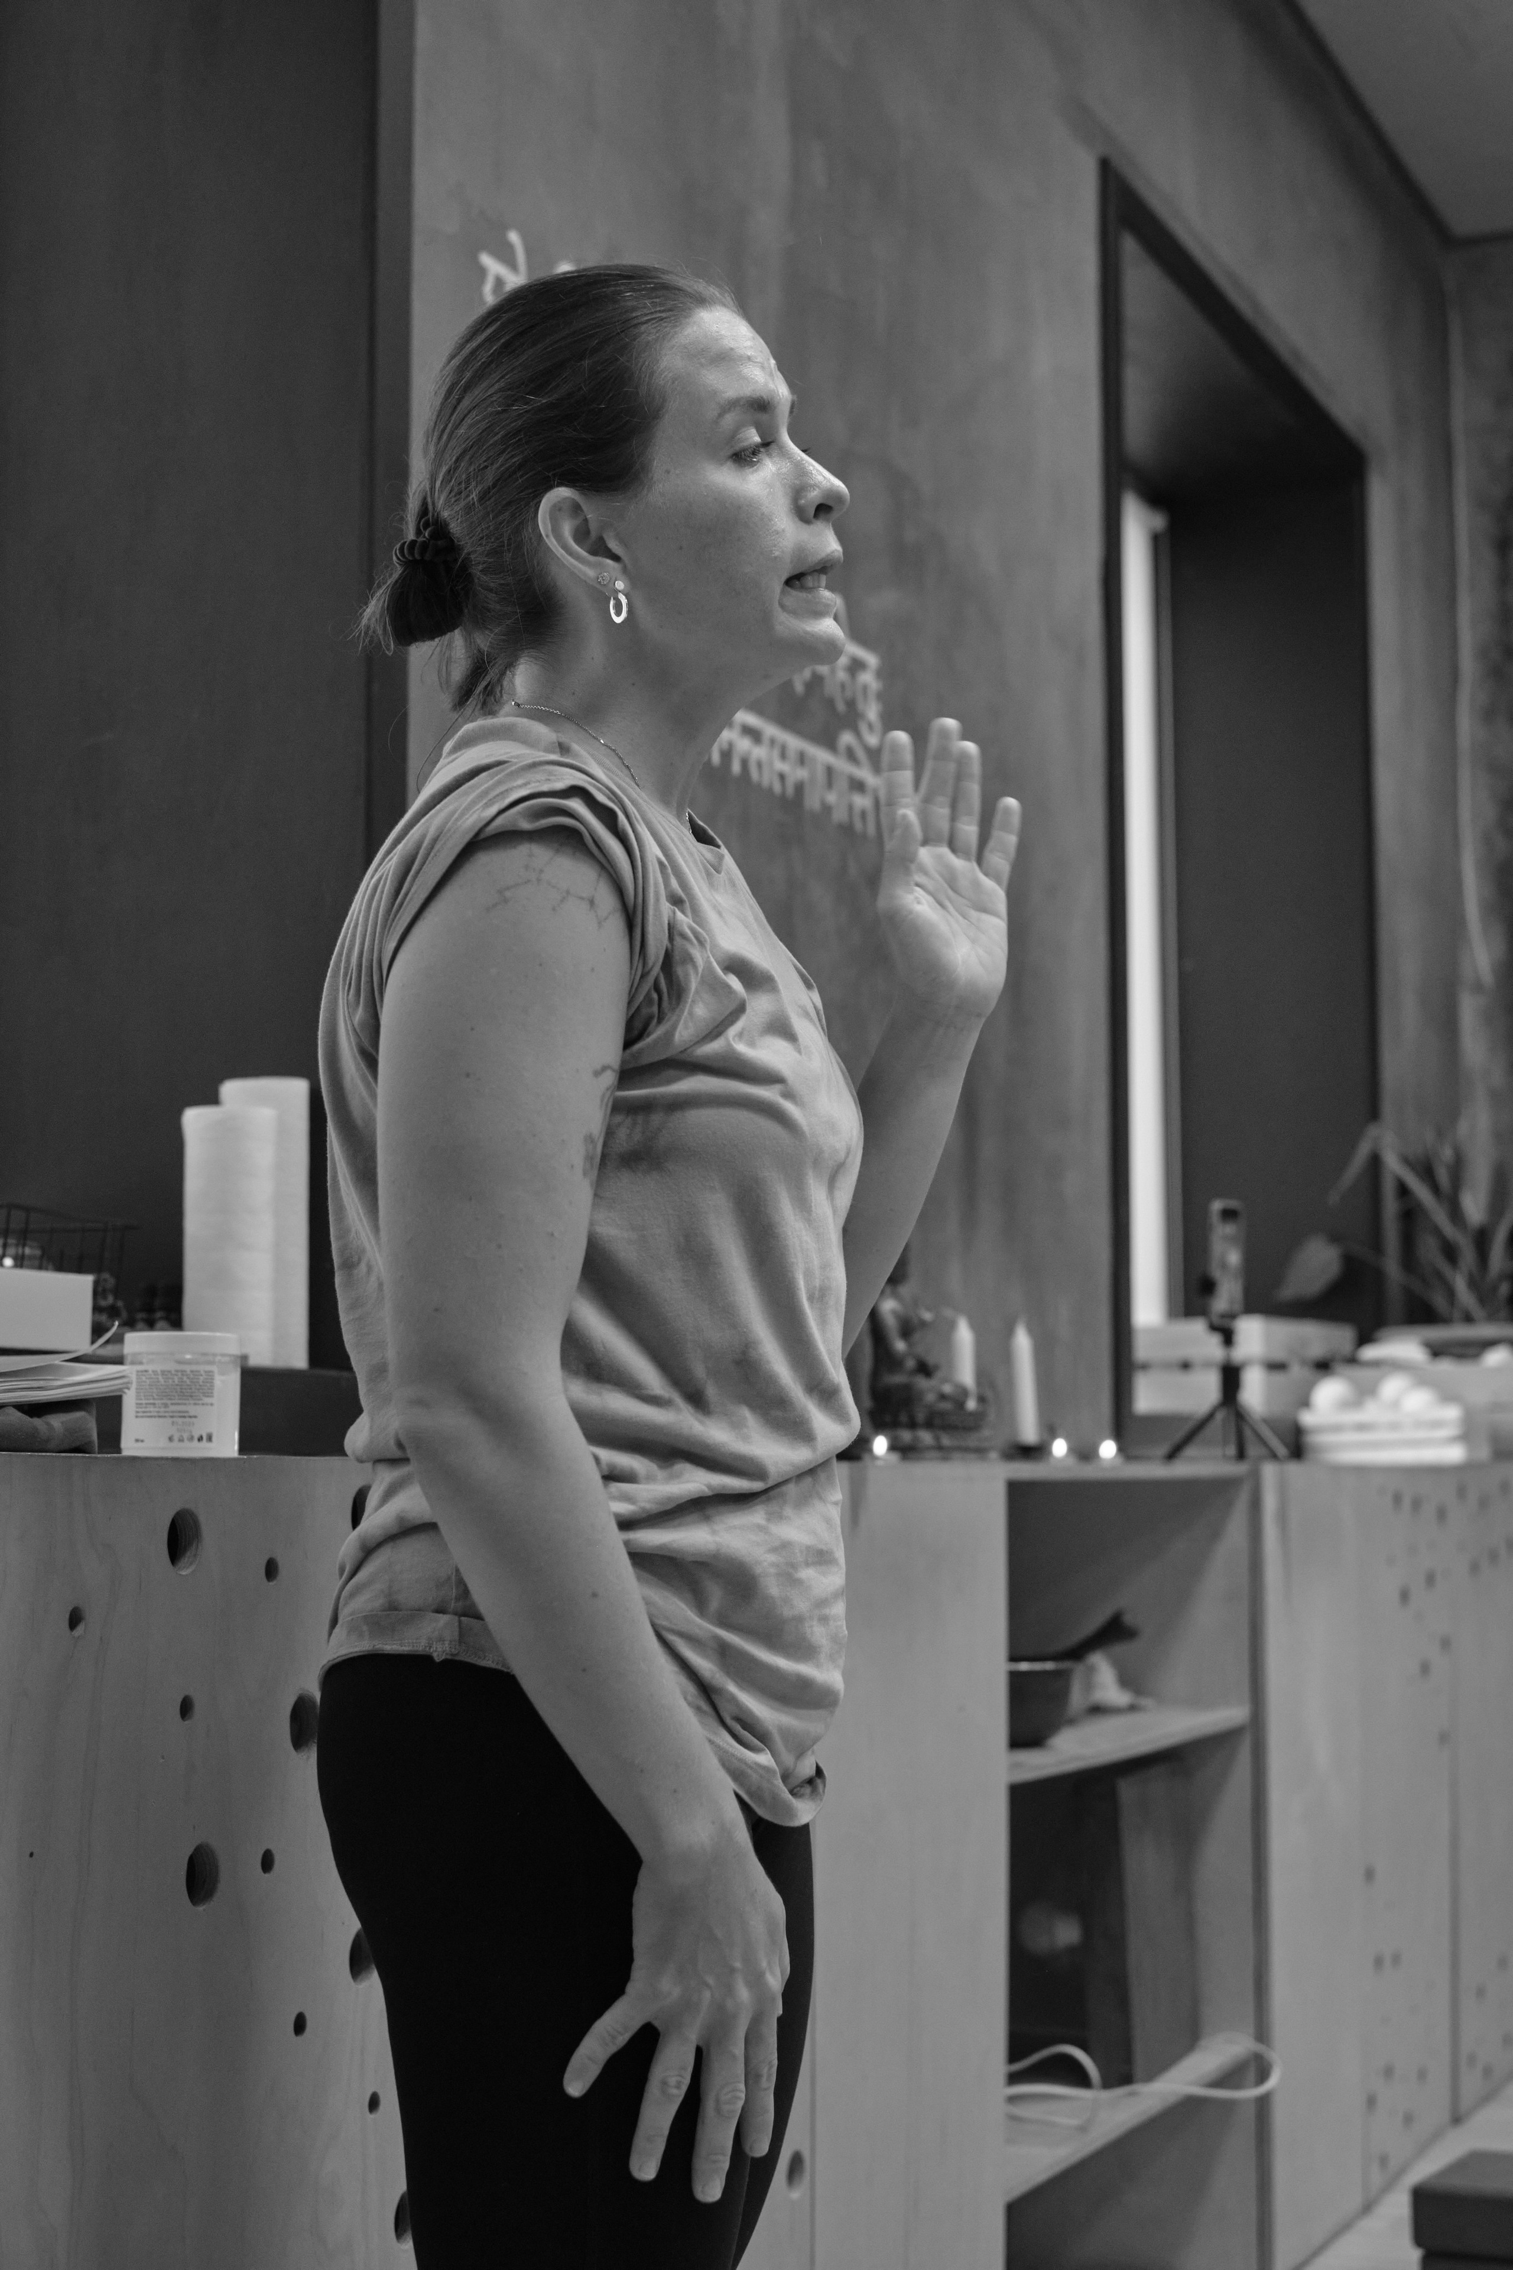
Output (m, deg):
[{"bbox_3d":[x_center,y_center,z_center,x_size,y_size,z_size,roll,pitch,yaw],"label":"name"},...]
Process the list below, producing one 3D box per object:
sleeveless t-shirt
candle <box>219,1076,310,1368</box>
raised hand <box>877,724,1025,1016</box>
[{"bbox_3d":[-0.093,0.073,1.840,0.285,0.610,0.410,-1,-6,10],"label":"sleeveless t-shirt"},{"bbox_3d":[-0.407,0.075,2.760,0.073,0.248,0.073,1,-6,-6],"label":"candle"},{"bbox_3d":[0.112,-0.155,1.960,0.078,0.178,0.050,0,-6,-25],"label":"raised hand"}]

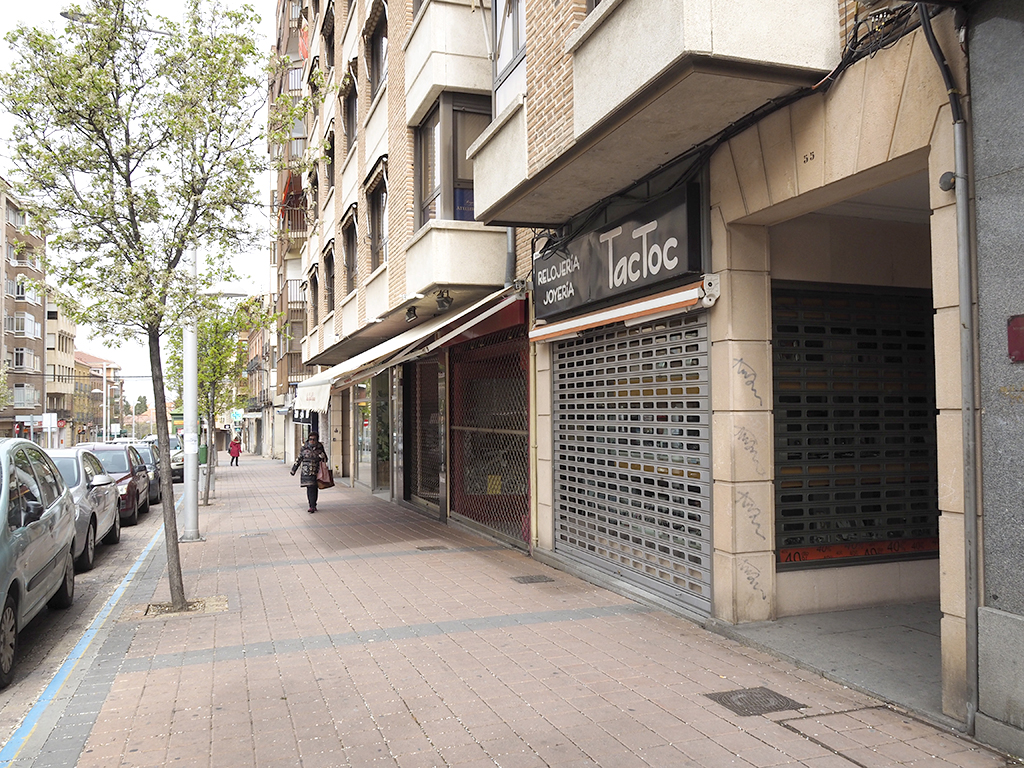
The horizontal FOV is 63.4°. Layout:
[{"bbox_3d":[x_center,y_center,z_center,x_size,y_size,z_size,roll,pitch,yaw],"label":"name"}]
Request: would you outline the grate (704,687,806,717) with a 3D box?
[{"bbox_3d":[1.309,1.726,4.480,0.400,0.030,0.400,0,-4,-19],"label":"grate"}]

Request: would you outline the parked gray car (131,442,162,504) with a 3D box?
[{"bbox_3d":[-10.067,2.329,21.667,1.740,1.480,4.200,0,-4,-19],"label":"parked gray car"}]

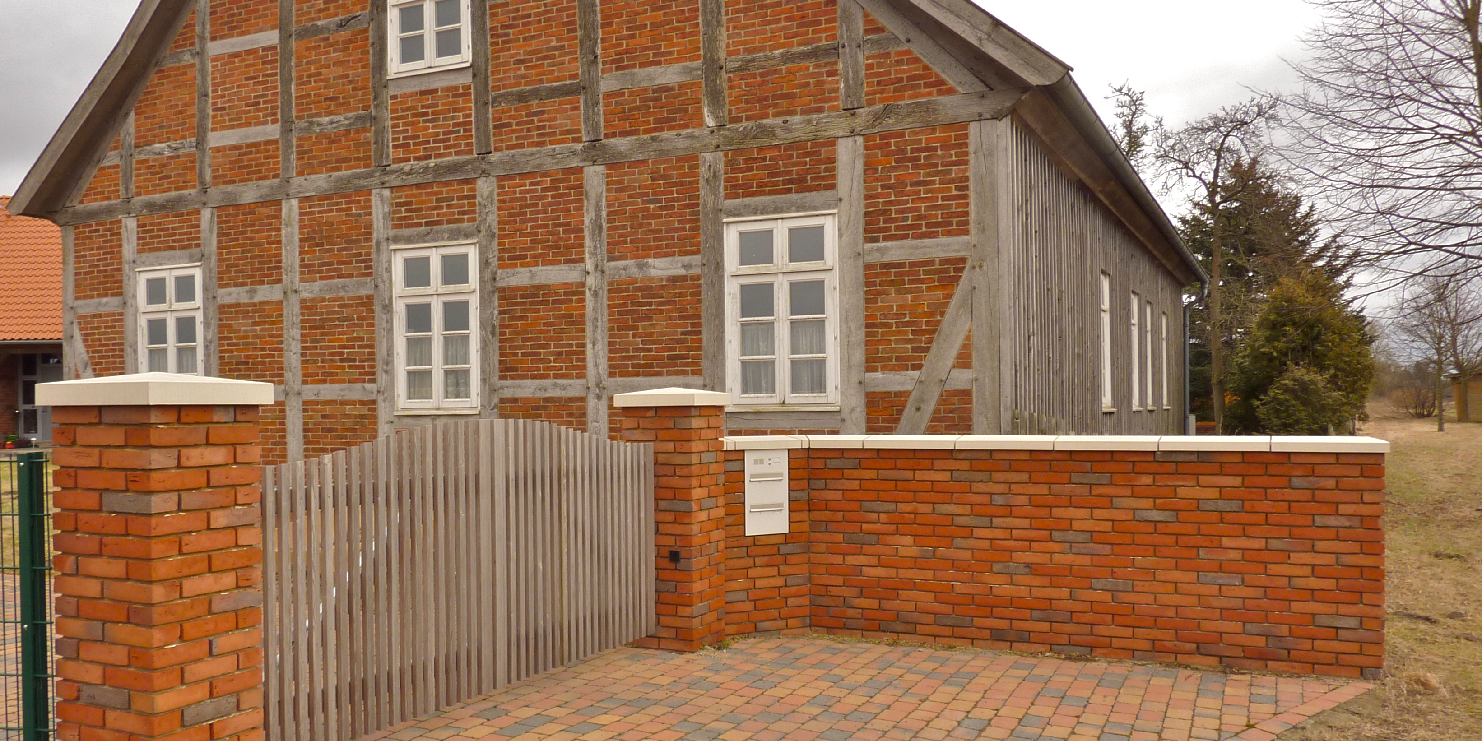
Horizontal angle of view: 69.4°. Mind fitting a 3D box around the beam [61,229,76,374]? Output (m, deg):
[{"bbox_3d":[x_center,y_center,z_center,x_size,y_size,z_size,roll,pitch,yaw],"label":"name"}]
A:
[{"bbox_3d":[-8.580,-0.228,13.852,0.251,3.235,0.200,-1,-1,26],"label":"beam"}]

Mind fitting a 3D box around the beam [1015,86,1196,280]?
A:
[{"bbox_3d":[5.920,-2.064,15.647,0.300,0.240,15.495,-1,-1,27],"label":"beam"}]

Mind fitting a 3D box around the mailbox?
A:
[{"bbox_3d":[0.181,0.879,7.741,0.354,0.612,0.100,0,-2,-25],"label":"mailbox"}]

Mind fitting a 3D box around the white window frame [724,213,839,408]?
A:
[{"bbox_3d":[0.364,-0.512,9.542,1.078,1.724,0.120,-1,-2,23],"label":"white window frame"}]

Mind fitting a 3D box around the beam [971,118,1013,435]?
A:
[{"bbox_3d":[2.075,-0.435,8.703,0.320,3.177,0.280,-1,-1,26],"label":"beam"}]

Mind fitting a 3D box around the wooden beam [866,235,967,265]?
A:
[{"bbox_3d":[1.485,-1.000,8.944,0.904,0.163,0.180,-1,-1,26],"label":"wooden beam"}]

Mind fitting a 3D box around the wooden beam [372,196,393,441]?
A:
[{"bbox_3d":[-3.742,-0.432,11.355,0.245,2.963,0.180,-1,-2,23],"label":"wooden beam"}]

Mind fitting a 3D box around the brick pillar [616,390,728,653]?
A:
[{"bbox_3d":[-0.466,0.995,7.391,0.590,1.744,0.590,-1,-2,22],"label":"brick pillar"}]

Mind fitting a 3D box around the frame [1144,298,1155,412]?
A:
[{"bbox_3d":[6.442,-0.246,16.954,0.120,1.751,1.100,-1,-1,27],"label":"frame"}]

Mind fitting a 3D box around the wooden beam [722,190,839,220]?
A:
[{"bbox_3d":[0.378,-1.474,9.612,1.065,0.165,0.180,-1,-2,23],"label":"wooden beam"}]

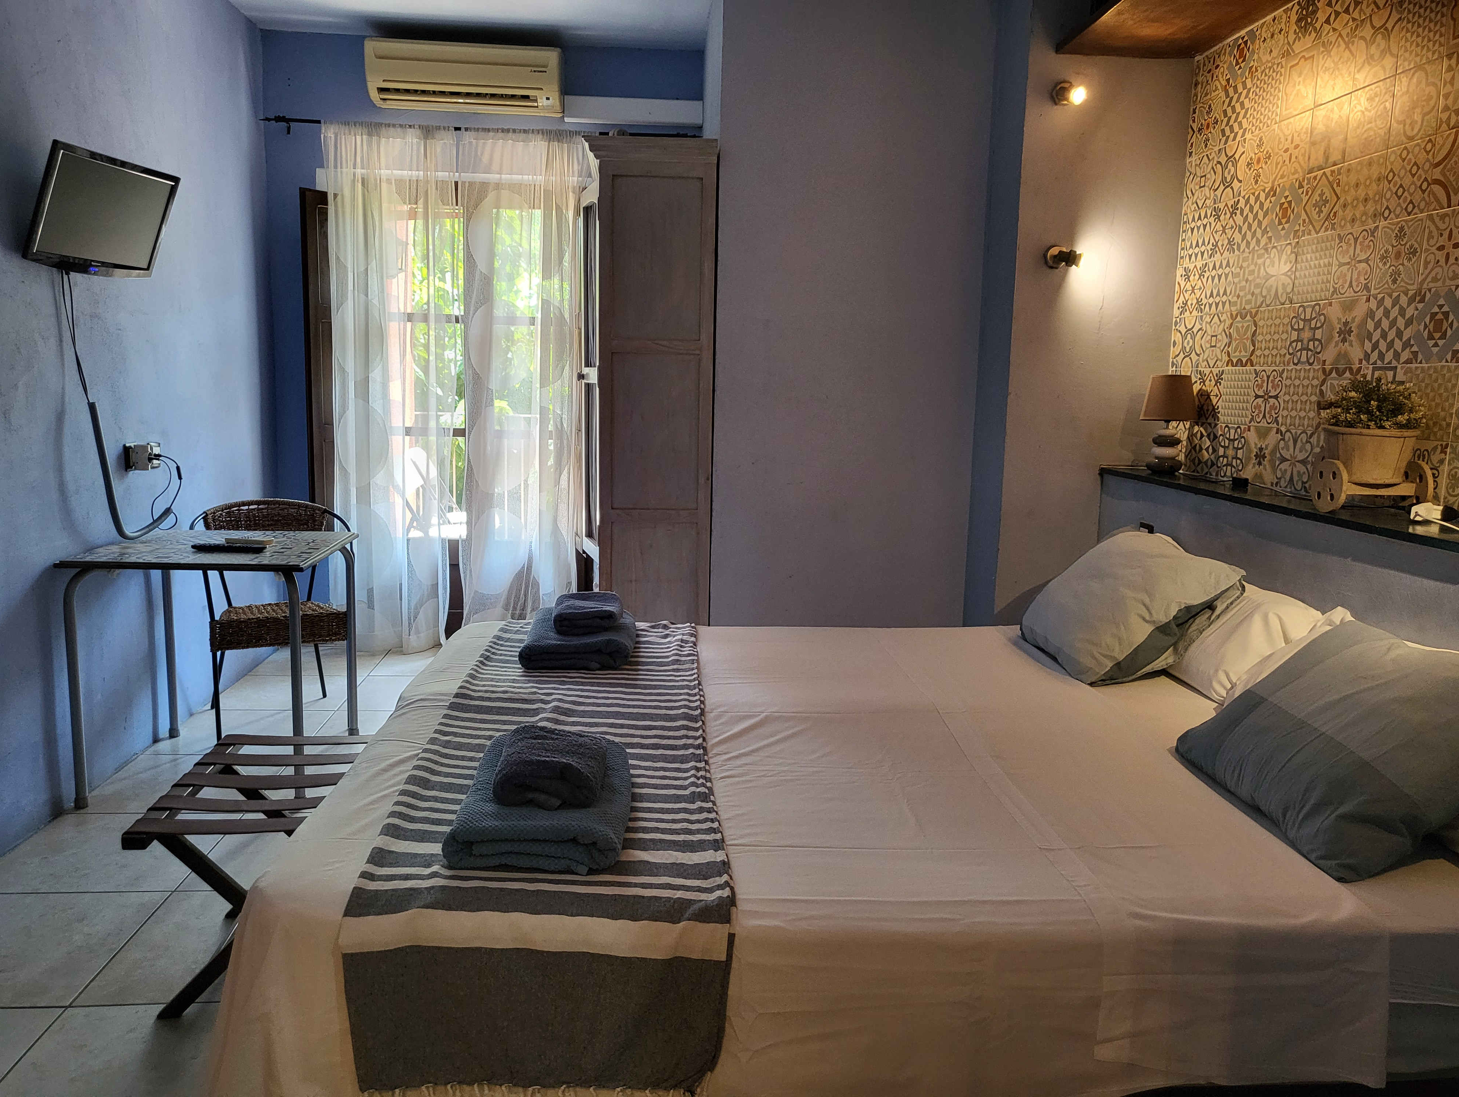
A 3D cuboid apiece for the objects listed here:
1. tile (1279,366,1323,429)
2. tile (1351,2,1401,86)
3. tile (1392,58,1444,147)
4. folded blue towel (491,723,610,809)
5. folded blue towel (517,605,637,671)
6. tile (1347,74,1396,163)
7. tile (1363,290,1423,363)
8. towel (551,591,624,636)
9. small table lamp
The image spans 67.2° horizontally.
[{"bbox_3d":[1.547,-0.406,2.968,0.010,0.167,0.166,1,9,-5],"label":"tile"},{"bbox_3d":[1.491,-1.150,2.523,0.010,0.159,0.157,1,9,-4],"label":"tile"},{"bbox_3d":[1.497,-0.968,2.392,0.010,0.159,0.157,1,9,-4],"label":"tile"},{"bbox_3d":[-0.297,0.364,1.861,0.165,0.072,0.215,1,9,-1],"label":"folded blue towel"},{"bbox_3d":[-0.415,0.243,3.031,0.285,0.072,0.400,1,9,-4],"label":"folded blue towel"},{"bbox_3d":[1.487,-0.992,2.547,0.010,0.159,0.157,1,9,-4],"label":"tile"},{"bbox_3d":[1.414,-0.466,2.341,0.012,0.150,0.150,1,9,-4],"label":"tile"},{"bbox_3d":[-0.368,0.167,2.894,0.165,0.068,0.240,1,9,-5],"label":"towel"},{"bbox_3d":[1.322,-0.372,3.307,0.164,0.299,0.164,1,9,-4],"label":"small table lamp"}]

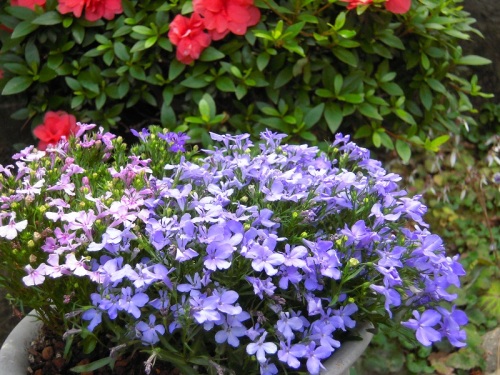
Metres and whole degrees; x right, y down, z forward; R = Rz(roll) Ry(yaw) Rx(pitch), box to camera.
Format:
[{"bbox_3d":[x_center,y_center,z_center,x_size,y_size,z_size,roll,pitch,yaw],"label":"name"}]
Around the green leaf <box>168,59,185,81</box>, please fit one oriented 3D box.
[{"bbox_3d":[-0.091,-0.144,1.040,0.017,0.032,0.007,29,-10,12],"label":"green leaf"}]

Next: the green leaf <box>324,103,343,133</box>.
[{"bbox_3d":[0.101,-0.084,1.030,0.022,0.007,0.043,-1,60,0],"label":"green leaf"}]

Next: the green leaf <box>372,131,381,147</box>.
[{"bbox_3d":[0.153,-0.058,1.030,0.010,0.007,0.023,-3,60,-1],"label":"green leaf"}]

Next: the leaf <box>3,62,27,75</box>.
[{"bbox_3d":[-0.287,-0.145,1.050,0.037,0.007,0.015,20,54,-5],"label":"leaf"}]

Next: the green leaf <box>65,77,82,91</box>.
[{"bbox_3d":[-0.207,-0.122,1.000,0.029,0.006,0.013,37,58,16],"label":"green leaf"}]

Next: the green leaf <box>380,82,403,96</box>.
[{"bbox_3d":[0.166,-0.114,1.000,0.029,0.006,0.013,33,65,17],"label":"green leaf"}]

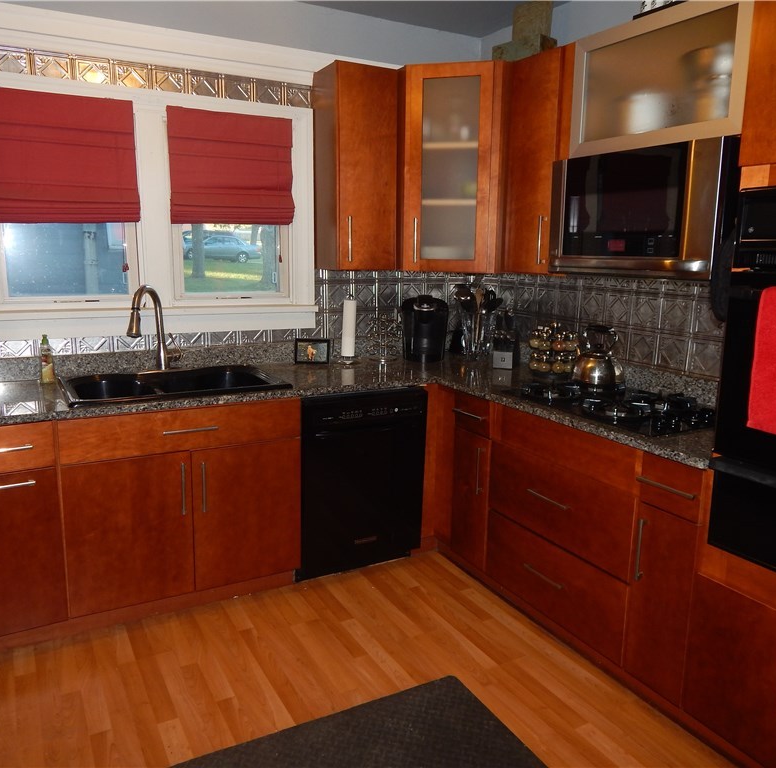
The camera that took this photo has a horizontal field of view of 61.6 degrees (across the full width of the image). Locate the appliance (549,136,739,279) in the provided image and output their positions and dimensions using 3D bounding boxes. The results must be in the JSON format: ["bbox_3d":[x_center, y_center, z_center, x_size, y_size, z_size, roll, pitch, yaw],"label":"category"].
[{"bbox_3d":[1.002,-0.627,2.439,0.375,0.440,0.750,-5,12,-28],"label":"appliance"}]

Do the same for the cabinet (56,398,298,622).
[{"bbox_3d":[-0.918,0.415,2.824,0.917,0.773,0.620,-5,12,-28],"label":"cabinet"}]

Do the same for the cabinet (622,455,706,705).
[{"bbox_3d":[1.113,0.578,2.158,0.605,0.773,0.232,-5,12,-28],"label":"cabinet"}]

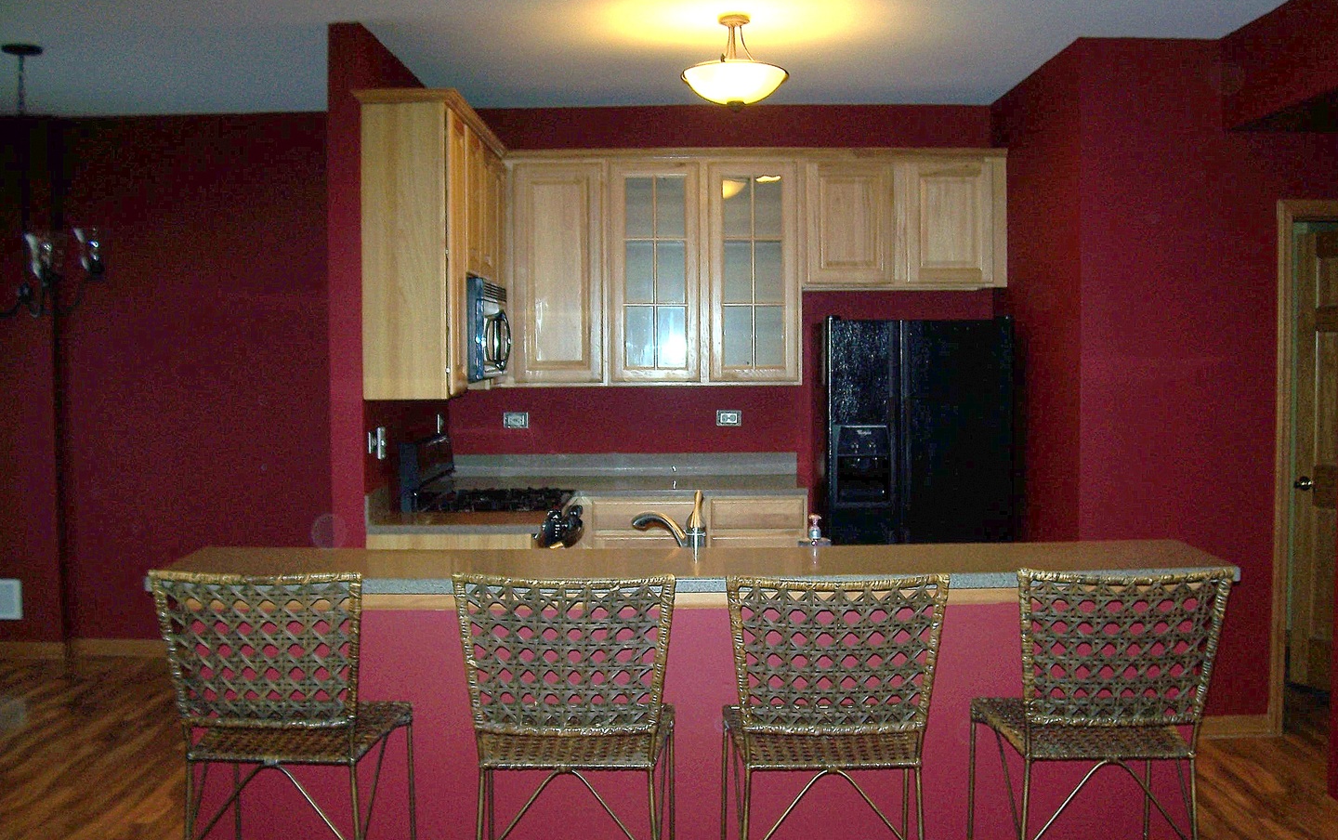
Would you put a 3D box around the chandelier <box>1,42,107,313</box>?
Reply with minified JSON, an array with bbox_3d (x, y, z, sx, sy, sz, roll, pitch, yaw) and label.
[{"bbox_3d":[-2.490,-0.920,5.104,0.660,1.045,0.660,0,3,0],"label":"chandelier"}]

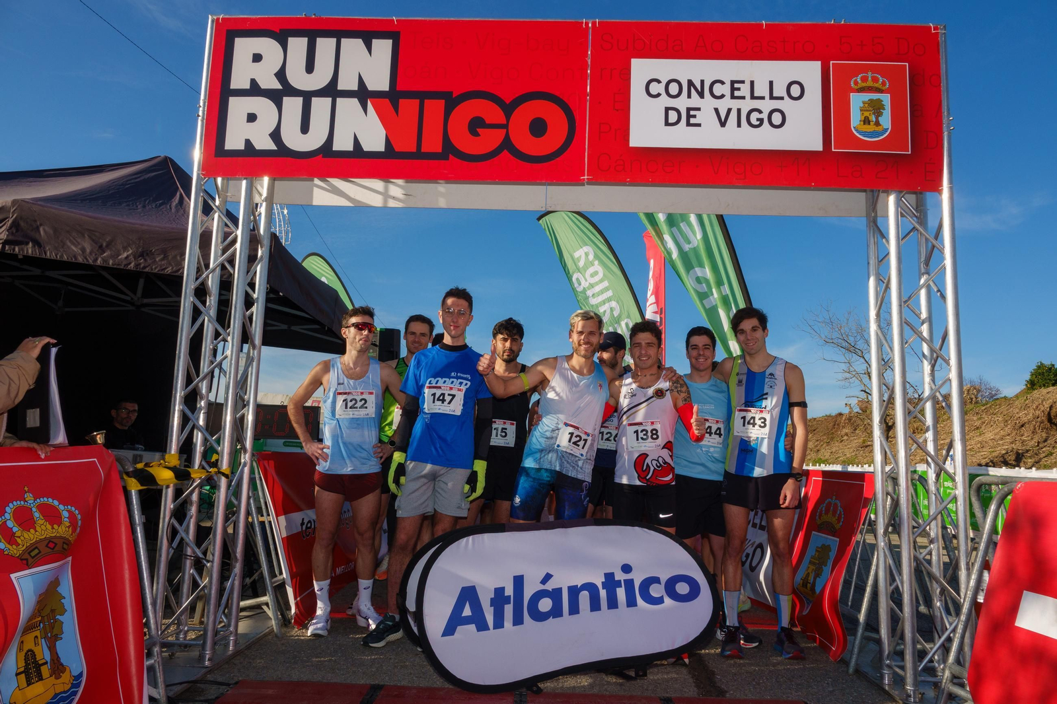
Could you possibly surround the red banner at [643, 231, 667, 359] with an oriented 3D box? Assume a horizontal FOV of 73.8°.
[{"bbox_3d":[1.561,-0.026,8.675,0.420,3.000,0.200,1,-7,5],"label":"red banner"}]

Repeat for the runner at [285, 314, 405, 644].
[{"bbox_3d":[-1.007,0.616,3.930,0.650,1.768,0.380,3,-7,-8],"label":"runner"}]

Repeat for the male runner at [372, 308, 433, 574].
[{"bbox_3d":[-0.751,0.677,4.448,0.520,1.790,0.380,2,-7,-6],"label":"male runner"}]

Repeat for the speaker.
[{"bbox_3d":[-1.749,0.018,8.455,0.340,0.580,0.360,7,-9,-38],"label":"speaker"}]

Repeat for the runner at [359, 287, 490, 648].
[{"bbox_3d":[-0.516,0.563,3.777,0.620,1.867,0.400,2,-7,0],"label":"runner"}]

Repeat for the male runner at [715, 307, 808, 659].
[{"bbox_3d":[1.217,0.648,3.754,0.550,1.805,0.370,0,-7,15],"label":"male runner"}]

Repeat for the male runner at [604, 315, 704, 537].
[{"bbox_3d":[0.664,0.686,3.828,0.570,1.710,0.400,1,-7,8],"label":"male runner"}]

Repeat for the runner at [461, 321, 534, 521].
[{"bbox_3d":[-0.161,0.673,4.098,0.520,1.750,0.360,2,-7,1],"label":"runner"}]

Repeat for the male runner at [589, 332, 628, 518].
[{"bbox_3d":[0.485,0.729,4.244,0.500,1.716,0.360,0,-7,18],"label":"male runner"}]

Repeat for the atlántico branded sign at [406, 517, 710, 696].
[{"bbox_3d":[0.179,1.146,3.468,1.550,0.670,0.580,5,-8,-24],"label":"atlántico branded sign"}]

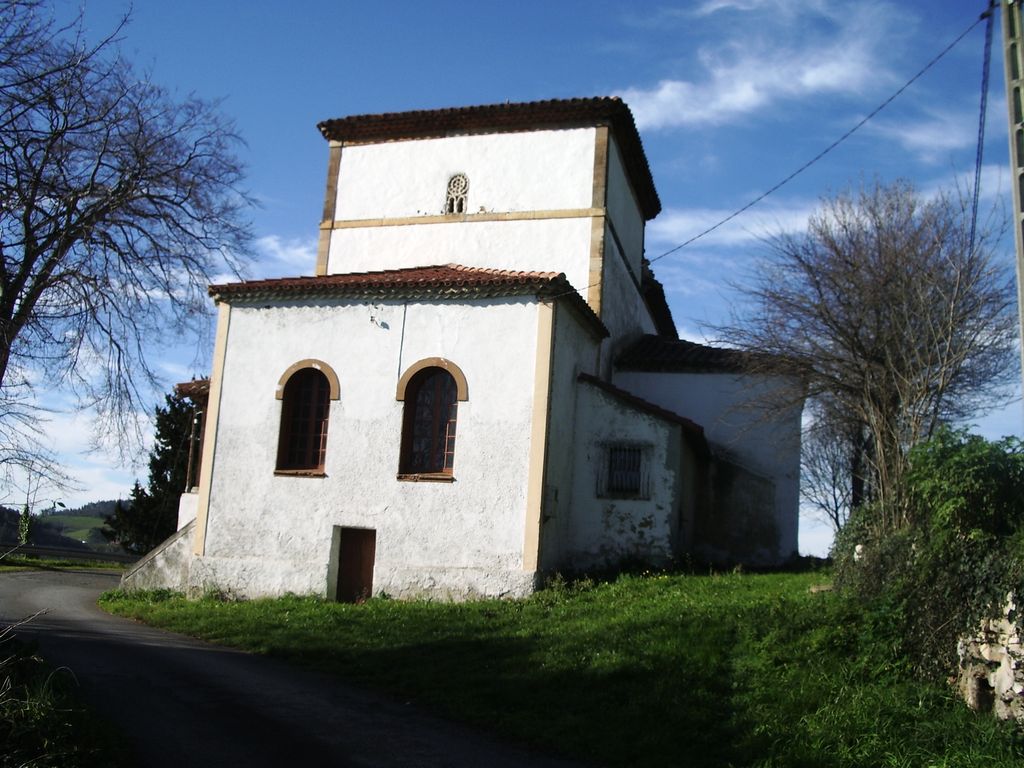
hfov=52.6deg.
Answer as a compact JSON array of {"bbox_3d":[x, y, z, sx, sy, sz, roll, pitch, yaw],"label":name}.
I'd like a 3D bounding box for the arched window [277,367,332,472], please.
[{"bbox_3d":[-4.205,0.757,21.354,1.079,2.168,0.250,0,-11,16],"label":"arched window"}]

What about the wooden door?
[{"bbox_3d":[-3.057,3.629,20.663,0.880,1.445,0.100,0,-11,16],"label":"wooden door"}]

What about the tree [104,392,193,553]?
[{"bbox_3d":[-13.010,3.321,38.000,3.800,6.000,3.800,0,-11,16],"label":"tree"}]

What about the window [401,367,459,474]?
[{"bbox_3d":[-1.584,0.745,20.616,1.121,2.182,0.250,0,-11,16],"label":"window"}]

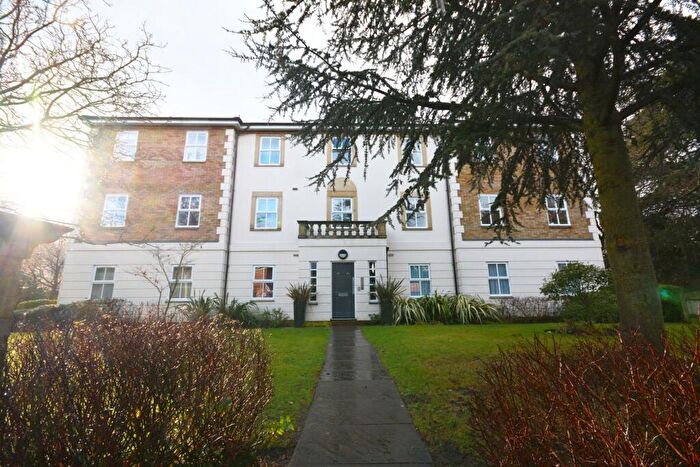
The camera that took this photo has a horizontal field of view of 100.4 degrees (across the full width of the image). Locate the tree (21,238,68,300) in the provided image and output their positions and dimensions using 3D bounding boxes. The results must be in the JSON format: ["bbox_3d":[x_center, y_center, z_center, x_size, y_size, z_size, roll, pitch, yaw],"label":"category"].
[{"bbox_3d":[-21.900,2.750,21.000,4.700,5.700,4.500,-1,-12,0],"label":"tree"}]

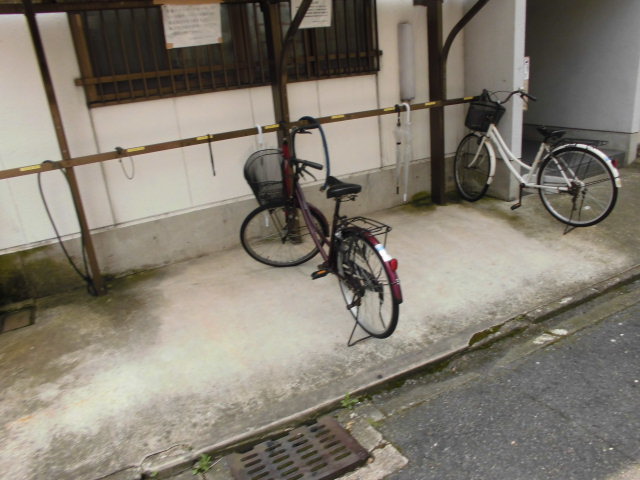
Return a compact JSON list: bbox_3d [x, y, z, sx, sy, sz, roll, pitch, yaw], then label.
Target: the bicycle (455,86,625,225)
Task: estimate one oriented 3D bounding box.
[{"bbox_3d":[1.769,-0.734,4.292,0.560,1.070,1.790,-18,23,-27],"label":"bicycle"}]

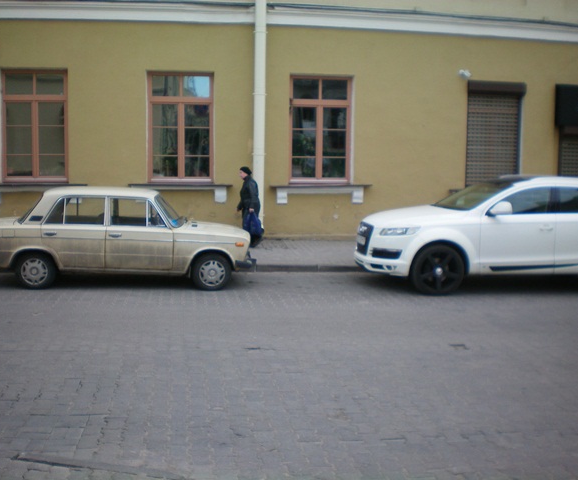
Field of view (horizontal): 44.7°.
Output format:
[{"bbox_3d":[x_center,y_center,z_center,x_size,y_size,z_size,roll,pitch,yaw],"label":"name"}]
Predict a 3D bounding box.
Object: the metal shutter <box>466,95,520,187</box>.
[{"bbox_3d":[4.733,-2.302,16.340,1.310,2.140,0.100,0,6,-8],"label":"metal shutter"}]

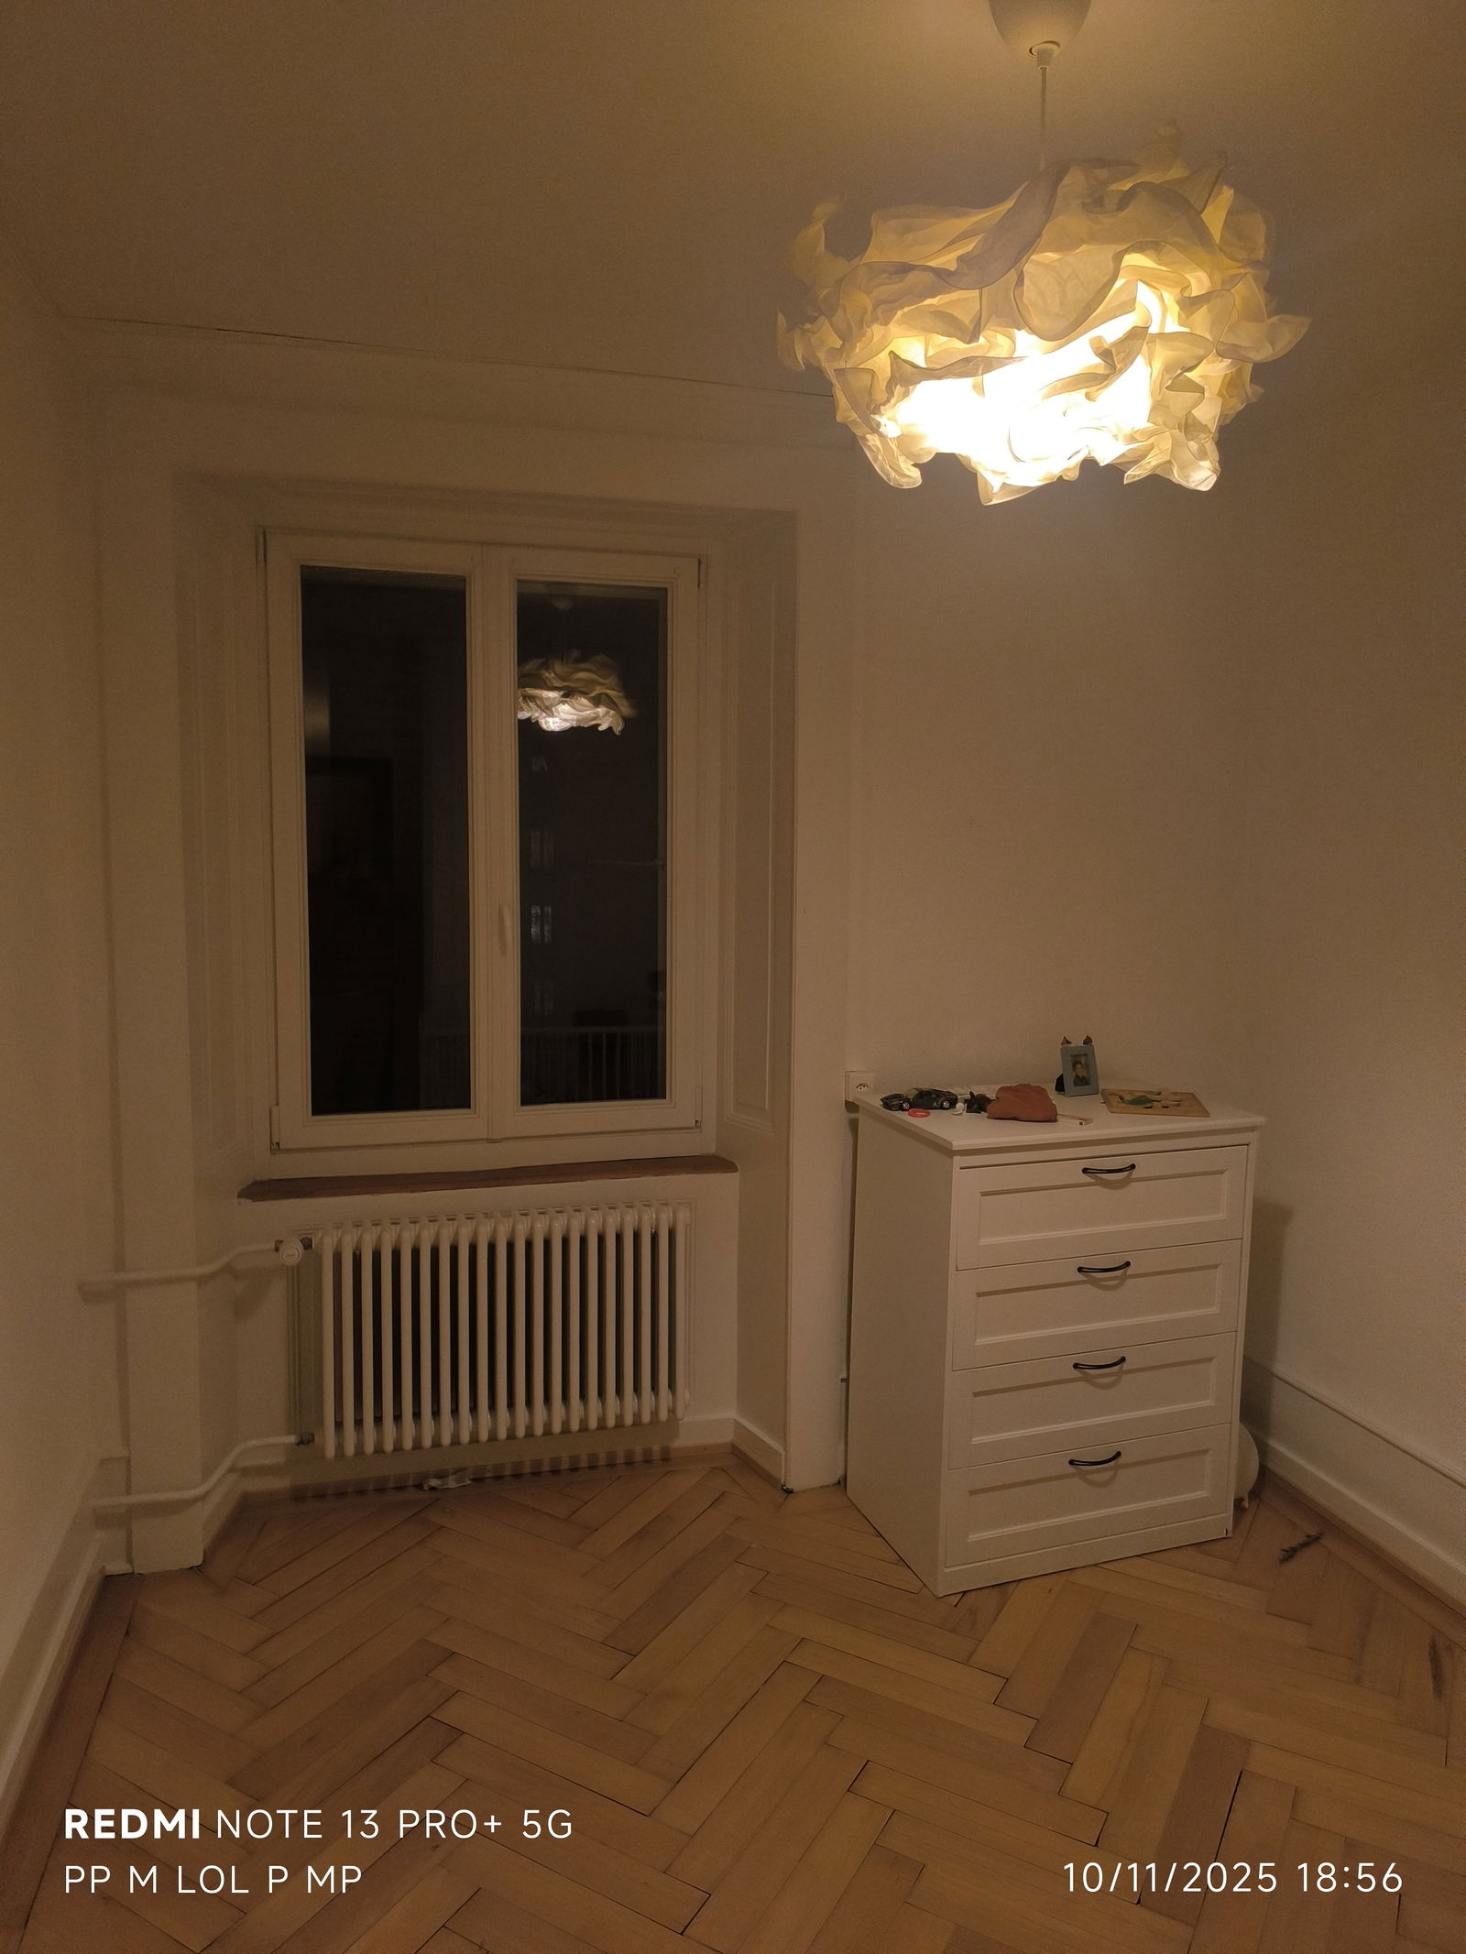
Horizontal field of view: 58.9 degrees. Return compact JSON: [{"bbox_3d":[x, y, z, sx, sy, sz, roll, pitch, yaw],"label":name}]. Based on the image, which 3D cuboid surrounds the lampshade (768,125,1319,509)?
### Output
[{"bbox_3d":[0.334,-0.703,1.394,0.545,0.374,0.545,-1,7,-15],"label":"lampshade"}]

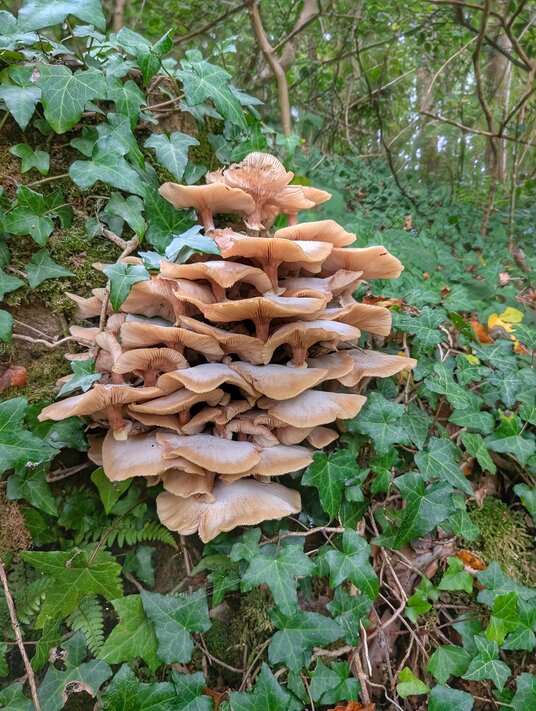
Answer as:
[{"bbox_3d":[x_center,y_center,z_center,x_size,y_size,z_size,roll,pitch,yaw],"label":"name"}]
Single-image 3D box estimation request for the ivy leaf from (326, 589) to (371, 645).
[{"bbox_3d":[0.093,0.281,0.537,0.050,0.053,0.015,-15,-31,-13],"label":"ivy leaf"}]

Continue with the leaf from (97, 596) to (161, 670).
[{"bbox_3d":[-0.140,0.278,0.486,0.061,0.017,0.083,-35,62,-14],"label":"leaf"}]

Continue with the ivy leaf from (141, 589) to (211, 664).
[{"bbox_3d":[-0.107,0.313,0.570,0.073,0.076,0.022,0,-24,0],"label":"ivy leaf"}]

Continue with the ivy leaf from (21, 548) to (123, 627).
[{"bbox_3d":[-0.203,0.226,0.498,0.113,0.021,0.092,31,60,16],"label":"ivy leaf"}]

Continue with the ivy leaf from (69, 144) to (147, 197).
[{"bbox_3d":[-0.221,-0.255,0.680,0.095,0.086,0.022,-1,-30,-7],"label":"ivy leaf"}]

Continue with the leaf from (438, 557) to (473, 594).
[{"bbox_3d":[0.235,0.276,0.623,0.043,0.015,0.041,2,54,9],"label":"leaf"}]

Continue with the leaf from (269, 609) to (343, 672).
[{"bbox_3d":[0.044,0.335,0.580,0.084,0.064,0.022,0,-27,0],"label":"leaf"}]

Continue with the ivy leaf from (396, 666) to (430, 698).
[{"bbox_3d":[0.177,0.397,0.600,0.037,0.029,0.015,1,-30,7],"label":"ivy leaf"}]

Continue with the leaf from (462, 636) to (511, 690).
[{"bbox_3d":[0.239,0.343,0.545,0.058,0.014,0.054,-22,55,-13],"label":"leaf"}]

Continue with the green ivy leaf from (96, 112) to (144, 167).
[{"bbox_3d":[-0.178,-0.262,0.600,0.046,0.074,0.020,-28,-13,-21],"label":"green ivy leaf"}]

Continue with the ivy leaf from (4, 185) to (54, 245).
[{"bbox_3d":[-0.277,-0.160,0.572,0.053,0.081,0.018,-14,-12,-12],"label":"ivy leaf"}]

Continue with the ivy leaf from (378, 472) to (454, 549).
[{"bbox_3d":[0.197,0.207,0.660,0.095,0.091,0.022,1,-21,7],"label":"ivy leaf"}]

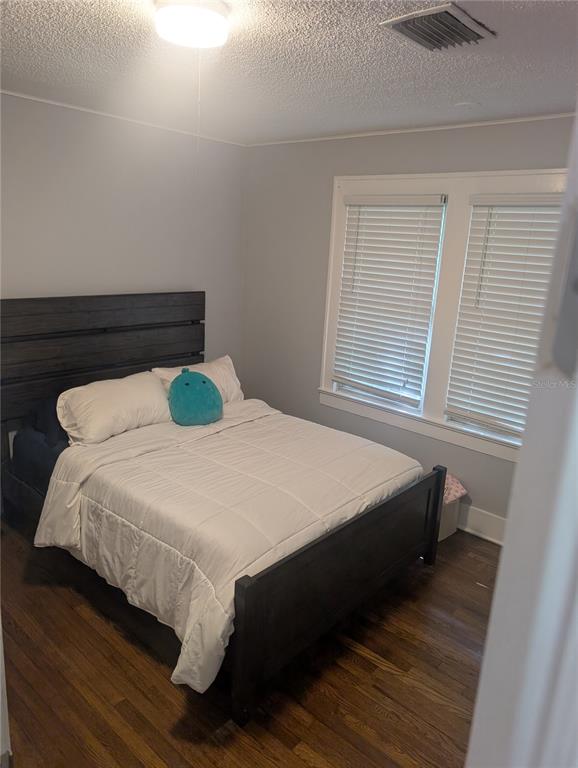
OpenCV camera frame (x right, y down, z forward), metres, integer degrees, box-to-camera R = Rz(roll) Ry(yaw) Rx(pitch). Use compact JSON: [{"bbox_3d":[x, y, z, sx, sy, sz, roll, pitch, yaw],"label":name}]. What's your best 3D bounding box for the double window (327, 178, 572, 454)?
[{"bbox_3d":[0.949,-0.436,3.258,1.839,1.608,0.120,16,20,39],"label":"double window"}]

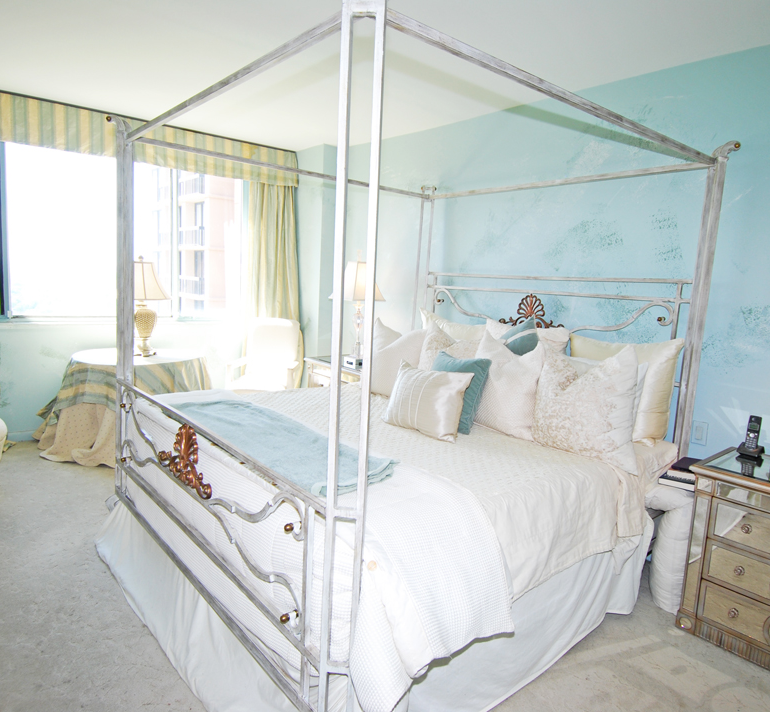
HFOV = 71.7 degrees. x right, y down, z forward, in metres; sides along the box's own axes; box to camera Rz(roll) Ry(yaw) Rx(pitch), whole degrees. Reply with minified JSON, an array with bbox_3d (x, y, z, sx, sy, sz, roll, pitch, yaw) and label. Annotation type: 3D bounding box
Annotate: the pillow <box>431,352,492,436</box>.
[{"bbox_3d":[0.406,0.183,2.818,0.150,0.410,0.400,22,-7,-42],"label":"pillow"}]

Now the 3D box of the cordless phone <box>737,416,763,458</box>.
[{"bbox_3d":[1.736,0.375,2.526,0.100,0.178,0.090,-2,9,-36],"label":"cordless phone"}]

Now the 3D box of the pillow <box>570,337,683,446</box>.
[{"bbox_3d":[1.239,0.154,2.874,0.190,0.540,0.620,15,-3,-42],"label":"pillow"}]

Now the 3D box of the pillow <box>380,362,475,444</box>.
[{"bbox_3d":[0.238,0.209,2.726,0.510,0.360,0.150,10,-11,42],"label":"pillow"}]

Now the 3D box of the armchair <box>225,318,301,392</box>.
[{"bbox_3d":[-1.145,0.204,4.980,0.640,1.000,0.720,3,7,3],"label":"armchair"}]

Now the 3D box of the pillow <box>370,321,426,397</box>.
[{"bbox_3d":[0.105,0.021,3.537,0.180,0.520,0.520,19,-5,-42],"label":"pillow"}]

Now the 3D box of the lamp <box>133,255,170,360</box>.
[{"bbox_3d":[-2.041,-0.421,4.530,0.440,0.830,0.440,-4,10,-41],"label":"lamp"}]

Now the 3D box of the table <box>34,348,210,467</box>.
[{"bbox_3d":[-2.043,0.366,4.496,1.360,0.710,1.360,-4,10,-41],"label":"table"}]

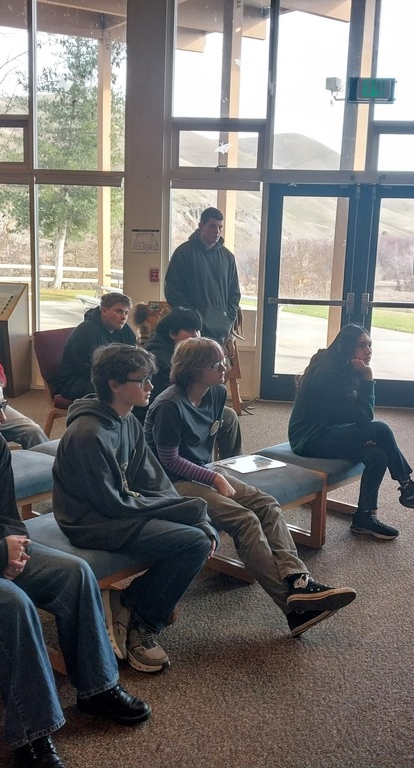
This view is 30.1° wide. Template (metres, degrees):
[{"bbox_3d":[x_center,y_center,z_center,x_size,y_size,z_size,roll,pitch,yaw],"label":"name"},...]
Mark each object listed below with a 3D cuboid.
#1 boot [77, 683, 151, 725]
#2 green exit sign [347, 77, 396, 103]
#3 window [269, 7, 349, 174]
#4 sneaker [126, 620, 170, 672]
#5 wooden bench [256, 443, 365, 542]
[{"bbox_3d":[-0.312,1.044,2.612,0.285,0.130,0.105,7,11,27],"label":"boot"},{"bbox_3d":[1.579,-2.817,7.381,0.450,0.235,0.070,3,10,5],"label":"green exit sign"},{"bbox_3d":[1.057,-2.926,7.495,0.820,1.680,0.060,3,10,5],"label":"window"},{"bbox_3d":[-0.248,0.991,2.989,0.108,0.118,0.290,-4,12,-31],"label":"sneaker"},{"bbox_3d":[0.648,0.612,4.529,0.480,0.425,0.600,10,13,39],"label":"wooden bench"}]

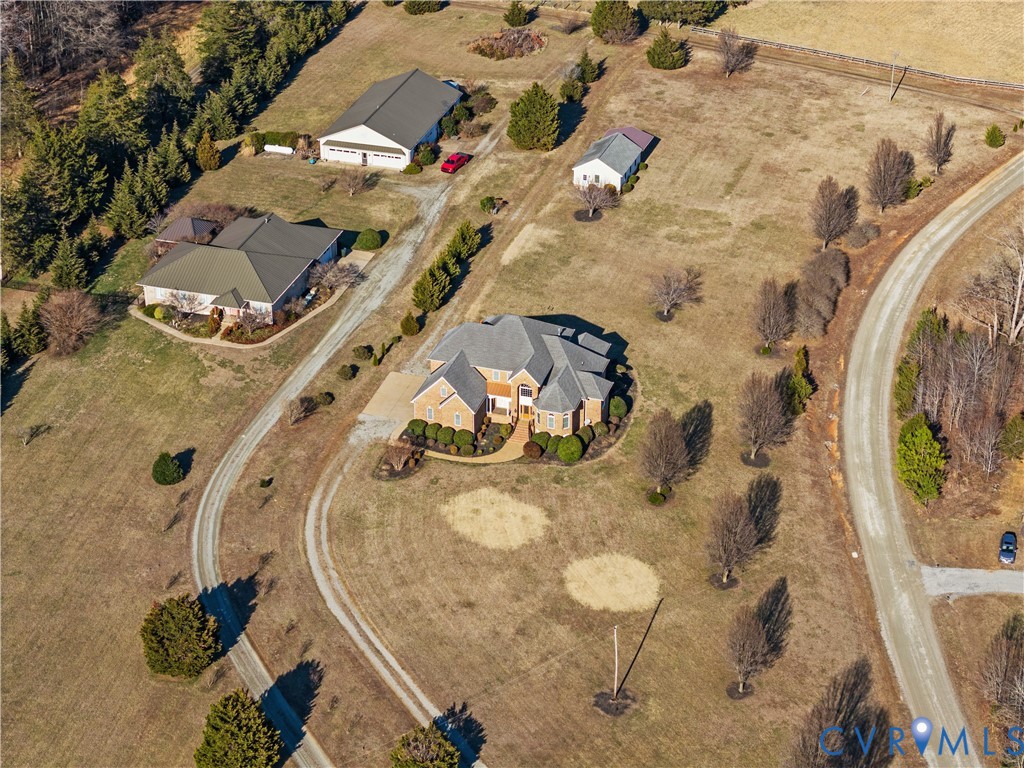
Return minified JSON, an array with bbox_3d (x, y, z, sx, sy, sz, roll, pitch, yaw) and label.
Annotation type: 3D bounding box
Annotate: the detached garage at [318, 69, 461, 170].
[{"bbox_3d":[-19.310,-43.130,333.680,15.550,7.040,23.850,9,32,16],"label":"detached garage"}]

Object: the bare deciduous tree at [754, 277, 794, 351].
[{"bbox_3d":[34.200,-9.260,272.390,4.960,10.320,4.960,0,30,0],"label":"bare deciduous tree"}]

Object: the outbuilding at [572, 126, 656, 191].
[{"bbox_3d":[15.960,-35.870,322.380,7.840,5.100,16.880,10,32,18],"label":"outbuilding"}]

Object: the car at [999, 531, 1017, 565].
[{"bbox_3d":[56.730,18.530,236.330,1.850,1.600,4.650,7,31,12],"label":"car"}]

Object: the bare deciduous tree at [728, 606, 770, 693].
[{"bbox_3d":[24.000,26.930,210.170,4.260,11.040,4.260,-1,31,0],"label":"bare deciduous tree"}]

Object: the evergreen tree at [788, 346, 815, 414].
[{"bbox_3d":[36.040,-0.590,257.970,2.930,9.400,2.930,-1,31,0],"label":"evergreen tree"}]

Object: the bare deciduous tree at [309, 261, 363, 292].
[{"bbox_3d":[-24.580,-14.780,285.700,6.200,3.600,6.200,-1,30,0],"label":"bare deciduous tree"}]

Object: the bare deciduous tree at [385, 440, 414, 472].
[{"bbox_3d":[-13.350,8.870,244.730,3.200,3.200,3.200,-1,30,0],"label":"bare deciduous tree"}]

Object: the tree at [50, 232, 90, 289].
[{"bbox_3d":[-62.120,-17.800,290.220,5.260,8.880,5.260,-1,31,0],"label":"tree"}]

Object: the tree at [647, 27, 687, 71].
[{"bbox_3d":[26.770,-58.390,357.800,6.800,6.700,6.800,-1,30,0],"label":"tree"}]

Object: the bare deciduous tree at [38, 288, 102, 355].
[{"bbox_3d":[-58.350,-8.330,272.670,8.140,8.040,8.140,0,30,0],"label":"bare deciduous tree"}]

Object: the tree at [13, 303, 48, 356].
[{"bbox_3d":[-63.550,-7.540,272.150,4.660,7.150,4.660,0,30,0],"label":"tree"}]

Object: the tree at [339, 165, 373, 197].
[{"bbox_3d":[-24.470,-30.780,315.570,4.570,4.660,4.570,0,30,0],"label":"tree"}]

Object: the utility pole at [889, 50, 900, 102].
[{"bbox_3d":[64.010,-51.680,348.180,0.890,9.030,0.450,0,30,0],"label":"utility pole"}]

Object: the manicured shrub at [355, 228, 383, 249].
[{"bbox_3d":[-20.810,-21.240,300.720,3.820,2.830,3.820,0,30,0],"label":"manicured shrub"}]

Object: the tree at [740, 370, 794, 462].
[{"bbox_3d":[29.740,3.930,247.830,5.760,11.710,5.760,0,30,0],"label":"tree"}]

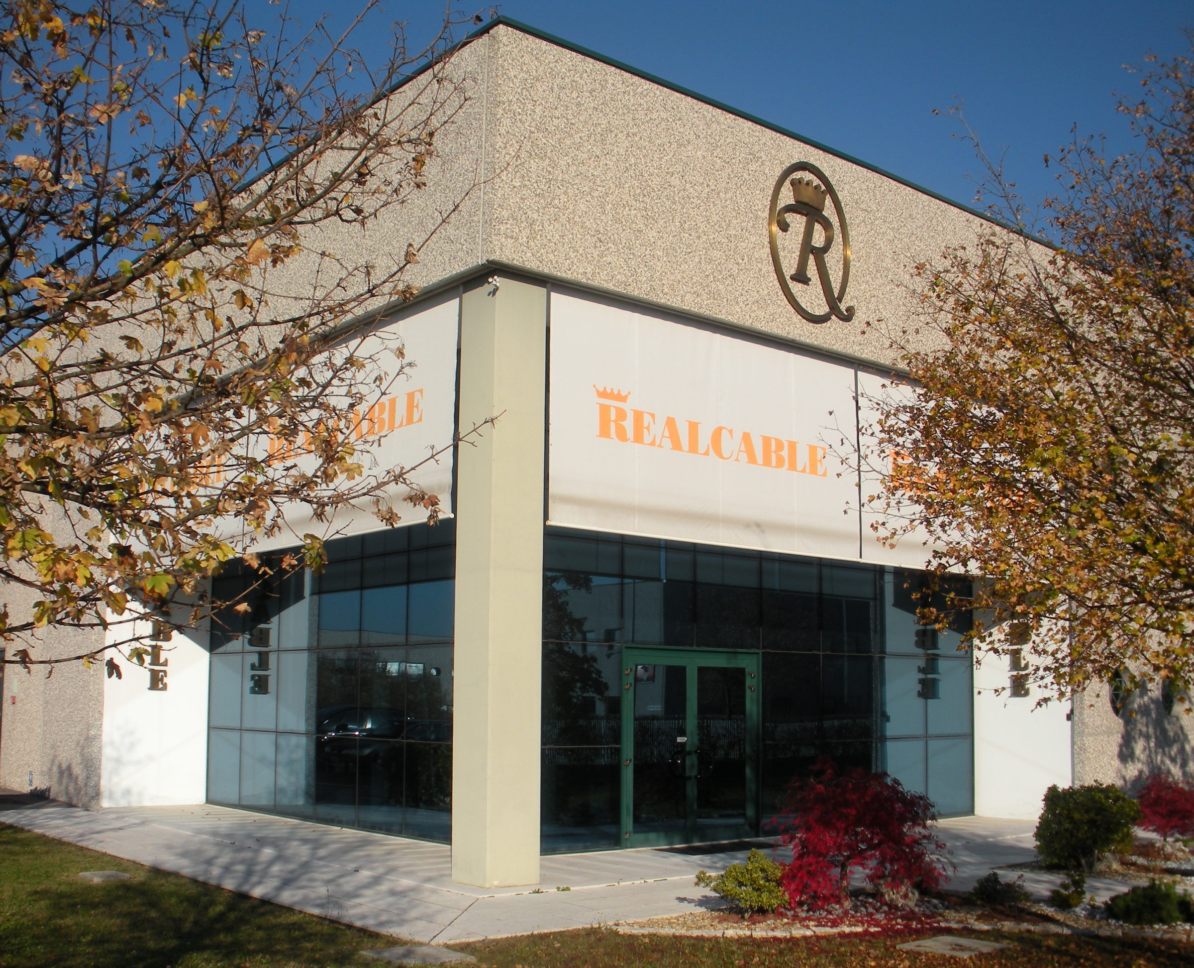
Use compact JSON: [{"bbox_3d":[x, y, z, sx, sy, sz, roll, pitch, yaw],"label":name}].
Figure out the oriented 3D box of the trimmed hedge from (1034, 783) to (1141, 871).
[{"bbox_3d":[4.858,3.377,12.984,0.980,0.870,0.950,-3,-10,20],"label":"trimmed hedge"}]

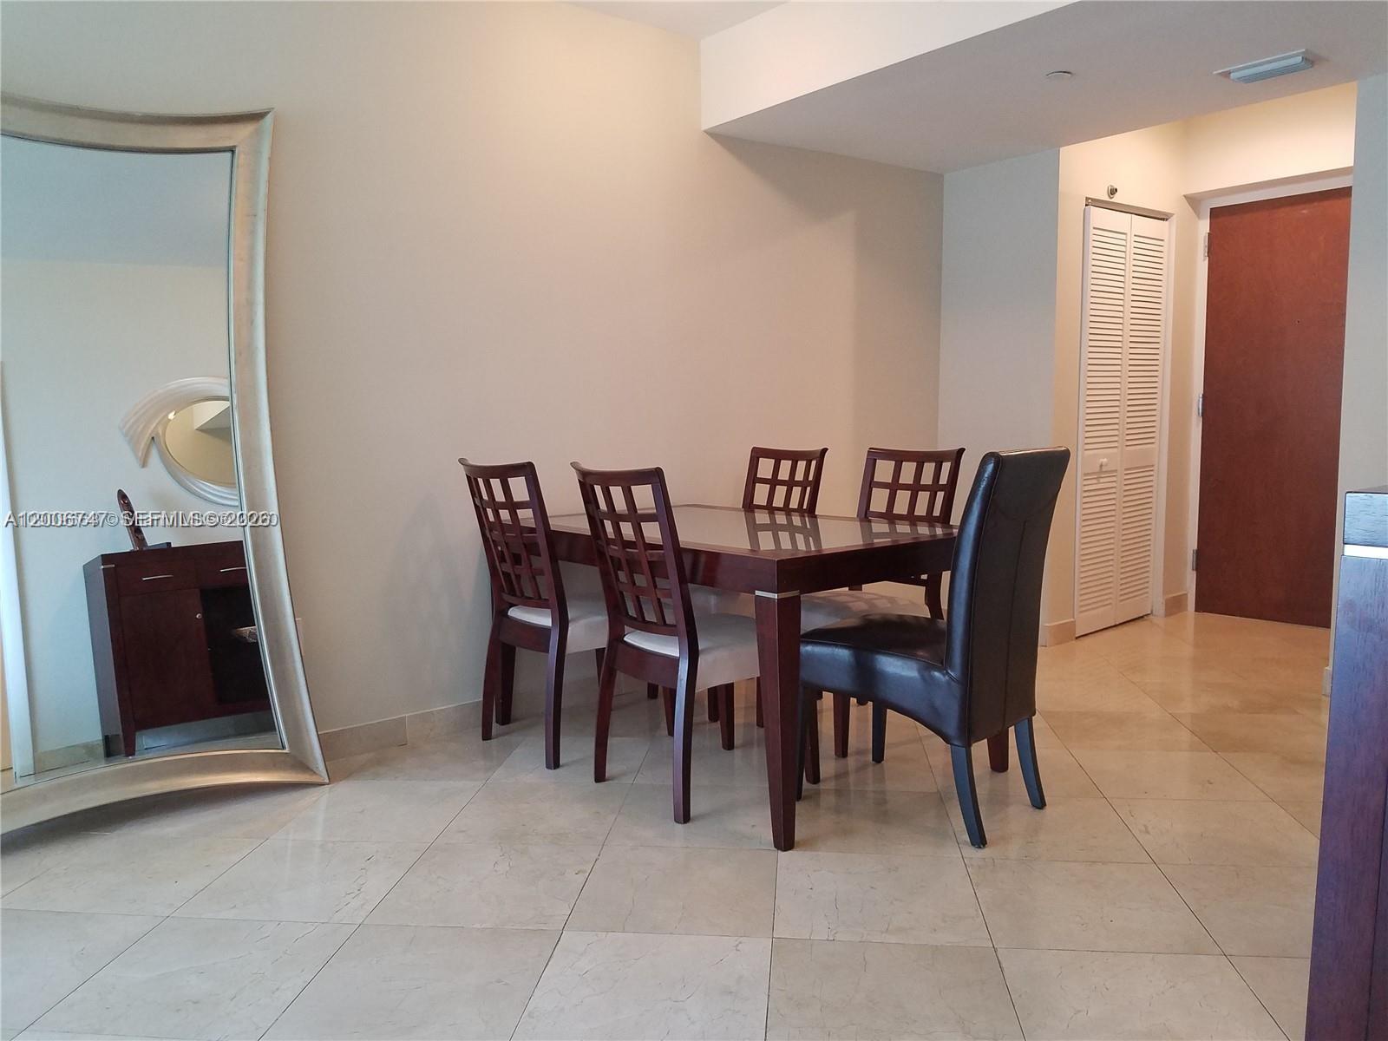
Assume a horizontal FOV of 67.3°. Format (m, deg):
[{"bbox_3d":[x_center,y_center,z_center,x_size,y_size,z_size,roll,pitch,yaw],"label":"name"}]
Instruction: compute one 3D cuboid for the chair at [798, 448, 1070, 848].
[{"bbox_3d":[0.659,0.308,2.970,0.660,1.010,0.470,4,7,43],"label":"chair"}]

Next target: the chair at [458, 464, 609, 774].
[{"bbox_3d":[-0.410,0.274,3.655,0.610,0.988,0.480,-5,7,-40],"label":"chair"}]

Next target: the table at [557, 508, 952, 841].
[{"bbox_3d":[0.119,0.397,3.548,0.990,0.745,1.530,-5,7,-39],"label":"table"}]

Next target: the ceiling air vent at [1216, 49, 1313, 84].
[{"bbox_3d":[2.044,-1.585,3.700,0.195,0.040,0.310,-5,7,-39],"label":"ceiling air vent"}]

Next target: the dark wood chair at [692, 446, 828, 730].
[{"bbox_3d":[0.155,0.217,4.147,0.610,0.988,0.480,-5,7,-35],"label":"dark wood chair"}]

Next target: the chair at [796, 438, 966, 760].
[{"bbox_3d":[0.572,0.251,3.710,0.610,0.988,0.480,-5,6,-34],"label":"chair"}]

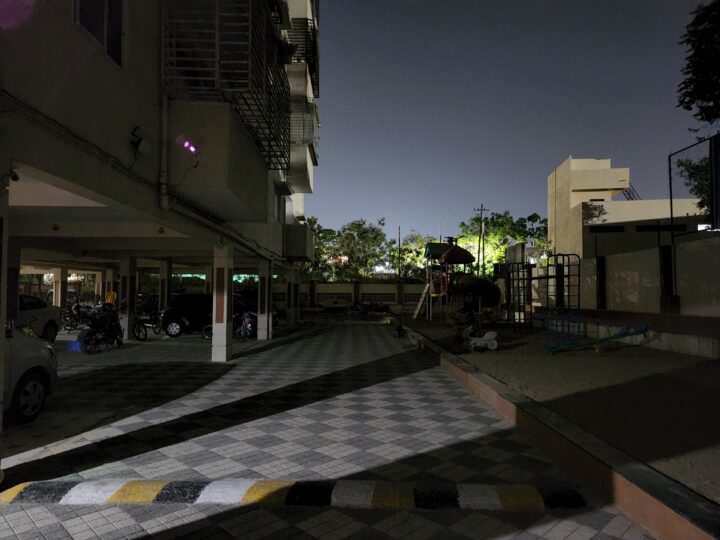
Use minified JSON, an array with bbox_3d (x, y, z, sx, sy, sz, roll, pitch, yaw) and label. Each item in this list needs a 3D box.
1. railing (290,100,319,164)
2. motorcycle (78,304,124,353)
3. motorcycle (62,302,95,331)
[{"bbox_3d":[-2.203,-5.392,19.091,0.950,1.600,2.700,0,-3,-1],"label":"railing"},{"bbox_3d":[-7.159,1.661,13.354,0.720,1.220,1.900,0,-3,4],"label":"motorcycle"},{"bbox_3d":[-11.392,1.853,19.321,0.720,1.100,1.900,0,-3,4],"label":"motorcycle"}]

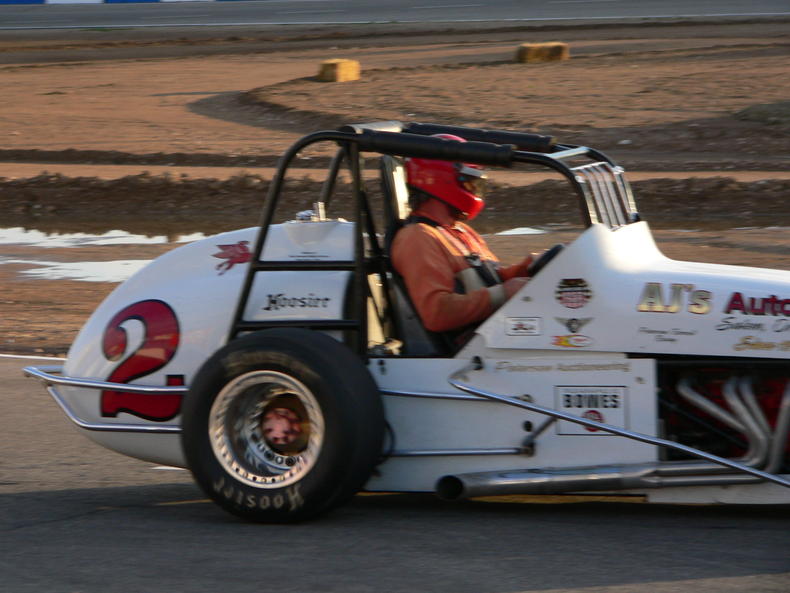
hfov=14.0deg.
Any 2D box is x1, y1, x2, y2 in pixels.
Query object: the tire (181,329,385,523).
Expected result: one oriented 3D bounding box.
[{"bbox_3d":[-0.390,0.445,11.245,0.658,0.658,0.400,0,6,16],"label":"tire"}]

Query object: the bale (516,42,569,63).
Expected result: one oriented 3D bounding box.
[{"bbox_3d":[3.269,-5.369,71.000,1.000,0.370,0.450,1,6,20],"label":"bale"}]

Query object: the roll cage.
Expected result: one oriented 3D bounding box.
[{"bbox_3d":[0.148,-0.226,11.780,1.400,0.840,0.700,0,6,16],"label":"roll cage"}]

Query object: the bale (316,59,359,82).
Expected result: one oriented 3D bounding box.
[{"bbox_3d":[-1.077,-4.336,62.000,0.450,0.370,0.900,2,6,32],"label":"bale"}]

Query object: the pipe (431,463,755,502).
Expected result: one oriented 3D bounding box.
[{"bbox_3d":[0.703,0.646,11.267,1.151,0.100,0.105,-3,5,16],"label":"pipe"}]

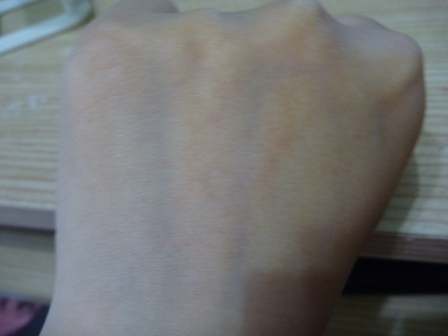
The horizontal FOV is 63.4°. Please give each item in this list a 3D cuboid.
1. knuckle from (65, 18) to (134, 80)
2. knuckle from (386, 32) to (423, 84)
[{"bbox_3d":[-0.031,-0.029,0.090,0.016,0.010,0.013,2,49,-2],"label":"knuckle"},{"bbox_3d":[0.046,-0.028,0.093,0.009,0.009,0.011,2,49,-2],"label":"knuckle"}]

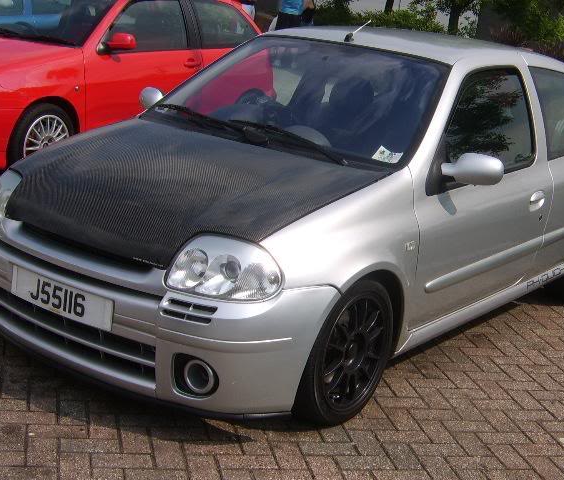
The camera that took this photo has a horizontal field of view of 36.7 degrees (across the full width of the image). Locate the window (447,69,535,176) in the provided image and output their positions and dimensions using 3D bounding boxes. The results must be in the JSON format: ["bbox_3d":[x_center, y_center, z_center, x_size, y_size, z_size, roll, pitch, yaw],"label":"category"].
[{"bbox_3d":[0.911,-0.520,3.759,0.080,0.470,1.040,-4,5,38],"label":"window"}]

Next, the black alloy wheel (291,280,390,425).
[{"bbox_3d":[0.192,0.395,3.152,0.200,0.575,0.575,14,16,32],"label":"black alloy wheel"}]

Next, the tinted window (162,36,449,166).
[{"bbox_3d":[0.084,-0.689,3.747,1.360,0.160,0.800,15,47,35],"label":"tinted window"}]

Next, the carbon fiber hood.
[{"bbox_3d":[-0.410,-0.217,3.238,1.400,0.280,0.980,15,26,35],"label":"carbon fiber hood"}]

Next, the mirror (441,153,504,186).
[{"bbox_3d":[0.741,-0.273,3.289,0.225,0.140,0.140,15,17,35],"label":"mirror"}]

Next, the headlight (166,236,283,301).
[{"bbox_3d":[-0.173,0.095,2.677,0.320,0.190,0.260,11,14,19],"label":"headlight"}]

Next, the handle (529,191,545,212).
[{"bbox_3d":[1.234,-0.192,4.151,0.050,0.100,0.170,15,17,35],"label":"handle"}]

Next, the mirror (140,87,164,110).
[{"bbox_3d":[-0.637,-0.695,4.271,0.225,0.140,0.140,15,17,35],"label":"mirror"}]

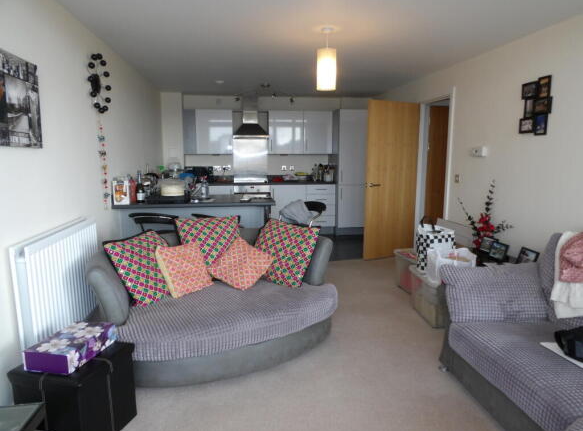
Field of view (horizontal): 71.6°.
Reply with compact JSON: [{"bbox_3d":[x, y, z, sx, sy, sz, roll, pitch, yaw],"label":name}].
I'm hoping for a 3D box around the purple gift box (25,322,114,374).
[{"bbox_3d":[-1.097,0.658,2.026,0.237,0.093,0.343,2,9,11],"label":"purple gift box"}]

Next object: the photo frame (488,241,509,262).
[{"bbox_3d":[1.848,0.316,3.577,0.025,0.137,0.180,9,4,-24],"label":"photo frame"}]

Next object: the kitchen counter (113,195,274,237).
[{"bbox_3d":[-0.987,0.269,4.395,1.540,0.906,0.770,-1,9,-9],"label":"kitchen counter"}]

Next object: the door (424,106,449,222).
[{"bbox_3d":[2.365,-0.539,5.919,0.820,2.040,0.050,-1,9,-9],"label":"door"}]

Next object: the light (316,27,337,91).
[{"bbox_3d":[0.296,-1.279,3.342,0.172,0.490,0.172,-1,9,-9],"label":"light"}]

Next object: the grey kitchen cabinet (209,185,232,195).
[{"bbox_3d":[-1.284,-0.117,6.976,0.600,0.840,0.560,-1,9,-9],"label":"grey kitchen cabinet"}]

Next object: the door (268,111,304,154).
[{"bbox_3d":[-0.085,-1.411,6.877,0.595,0.730,0.040,-1,9,-8],"label":"door"}]

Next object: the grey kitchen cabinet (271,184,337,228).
[{"bbox_3d":[0.170,-0.186,7.107,1.096,0.725,0.580,-1,9,-8],"label":"grey kitchen cabinet"}]

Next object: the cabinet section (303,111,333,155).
[{"bbox_3d":[0.459,-1.423,6.955,0.504,0.732,0.040,-1,9,-8],"label":"cabinet section"}]

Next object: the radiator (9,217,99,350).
[{"bbox_3d":[-1.400,0.411,2.507,0.080,0.670,1.050,-1,9,-8],"label":"radiator"}]

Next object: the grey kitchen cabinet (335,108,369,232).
[{"bbox_3d":[1.045,-0.818,7.146,0.605,1.978,0.590,-1,9,-8],"label":"grey kitchen cabinet"}]

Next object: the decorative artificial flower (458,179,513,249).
[{"bbox_3d":[1.749,-0.008,3.644,0.340,0.630,0.380,-1,9,-9],"label":"decorative artificial flower"}]

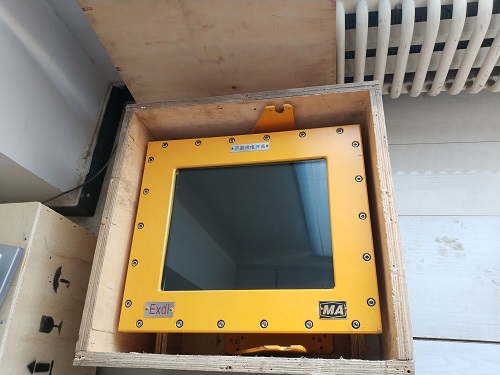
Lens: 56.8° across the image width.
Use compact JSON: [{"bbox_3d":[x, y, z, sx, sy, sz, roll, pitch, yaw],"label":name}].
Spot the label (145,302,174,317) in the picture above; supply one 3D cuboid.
[{"bbox_3d":[-0.179,0.241,0.912,0.060,0.003,0.031,-3,61,10],"label":"label"}]

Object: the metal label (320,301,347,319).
[{"bbox_3d":[0.152,0.226,0.851,0.050,0.003,0.033,-3,61,10],"label":"metal label"}]

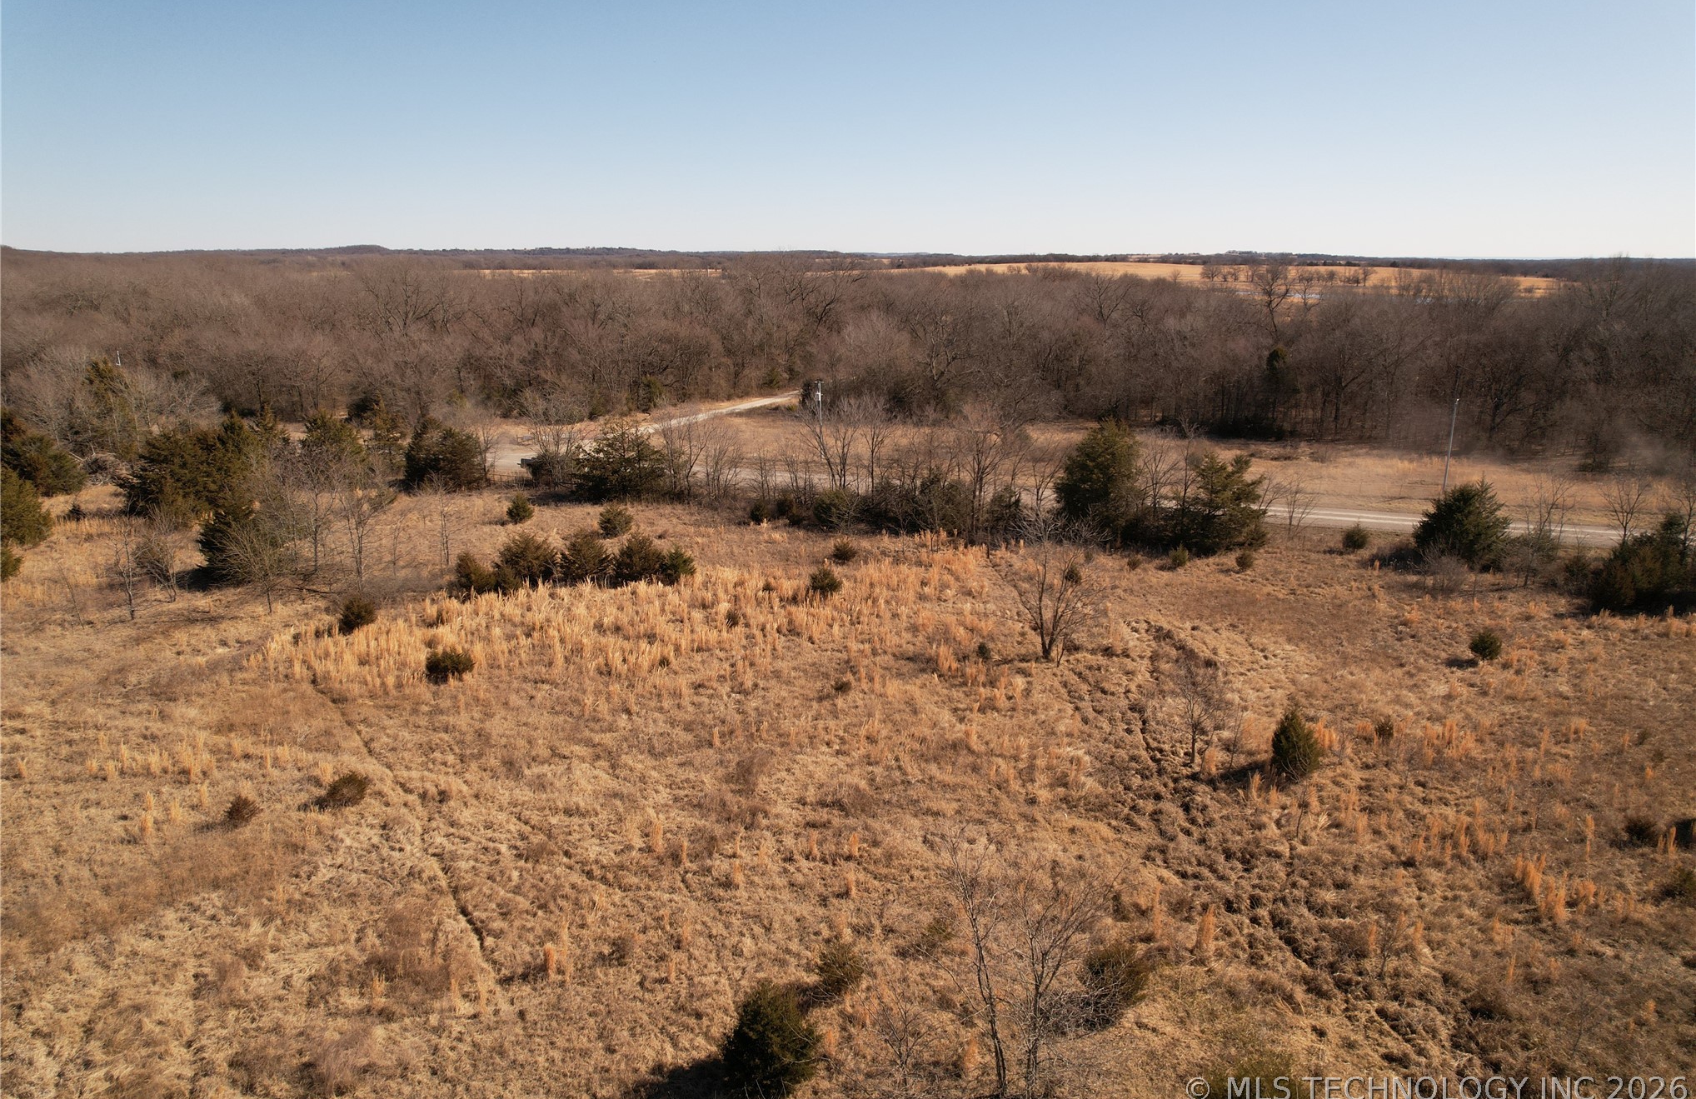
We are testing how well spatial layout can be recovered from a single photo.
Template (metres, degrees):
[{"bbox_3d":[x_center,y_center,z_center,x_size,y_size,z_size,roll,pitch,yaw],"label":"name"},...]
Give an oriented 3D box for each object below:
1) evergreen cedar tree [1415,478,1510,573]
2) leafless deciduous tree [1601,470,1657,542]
[{"bbox_3d":[41.535,-1.815,69.556,5.620,5.740,5.620,10,18,30],"label":"evergreen cedar tree"},{"bbox_3d":[53.005,-2.394,70.689,2.900,6.310,2.900,12,20,36],"label":"leafless deciduous tree"}]

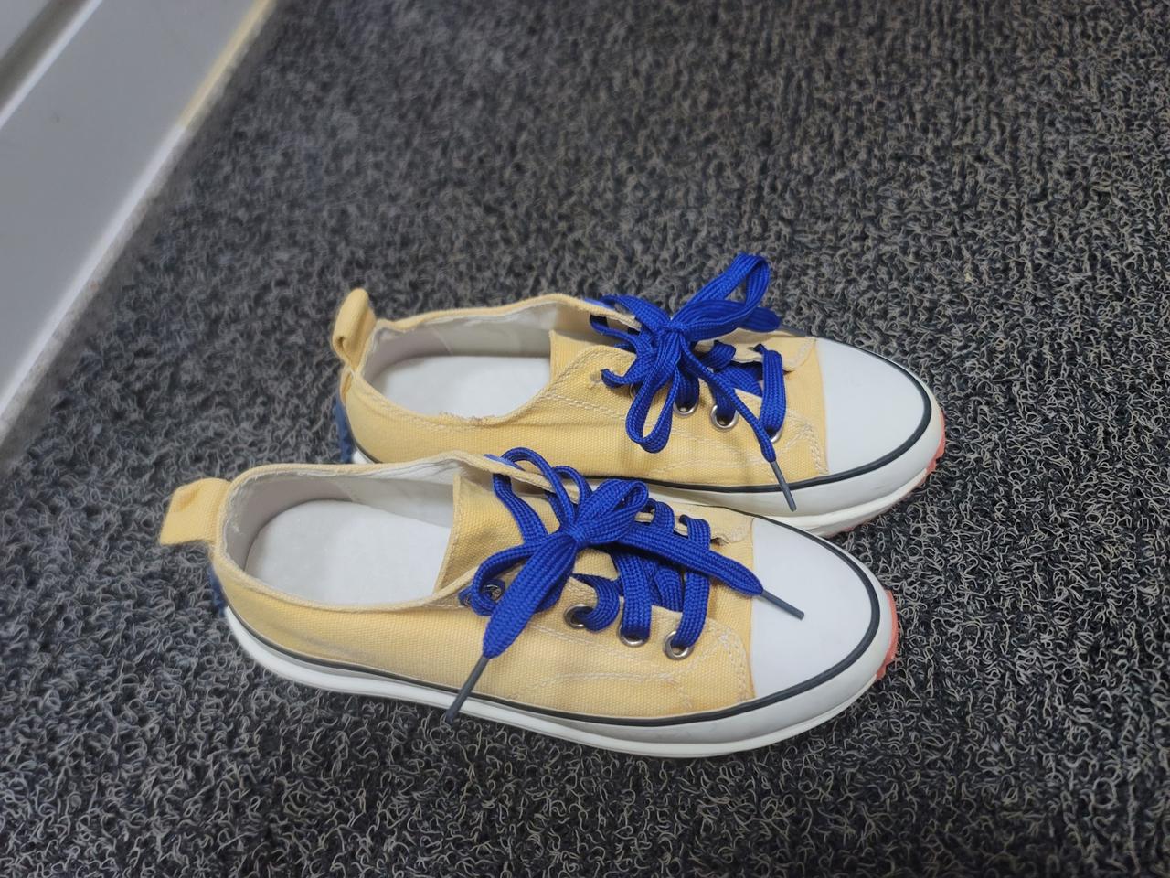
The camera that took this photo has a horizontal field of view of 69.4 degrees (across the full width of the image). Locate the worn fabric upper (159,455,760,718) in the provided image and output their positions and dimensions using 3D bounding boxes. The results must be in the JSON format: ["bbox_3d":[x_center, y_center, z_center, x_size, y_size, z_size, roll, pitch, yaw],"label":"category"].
[{"bbox_3d":[-0.048,0.040,0.296,0.216,0.070,0.084,4,56,5],"label":"worn fabric upper"}]

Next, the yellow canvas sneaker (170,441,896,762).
[{"bbox_3d":[-0.021,0.046,0.299,0.271,0.096,0.094,4,56,5],"label":"yellow canvas sneaker"}]

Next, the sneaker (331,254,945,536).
[{"bbox_3d":[0.019,-0.022,0.344,0.267,0.096,0.094,1,56,3],"label":"sneaker"}]

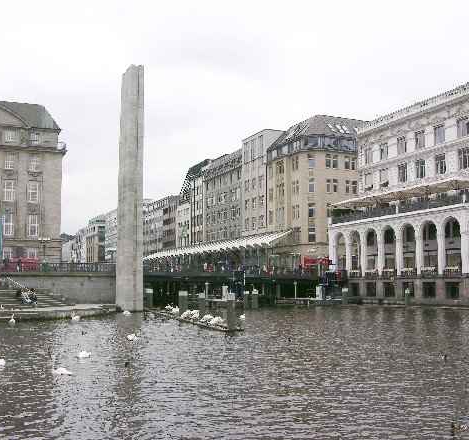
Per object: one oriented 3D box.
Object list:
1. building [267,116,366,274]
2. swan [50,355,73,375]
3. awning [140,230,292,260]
[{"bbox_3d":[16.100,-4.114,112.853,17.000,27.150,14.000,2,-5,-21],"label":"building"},{"bbox_3d":[-5.692,4.796,21.910,0.800,0.640,0.390,0,-5,5],"label":"swan"},{"bbox_3d":[-7.414,6.096,141.428,4.500,2.730,84.000,2,-5,-21],"label":"awning"}]

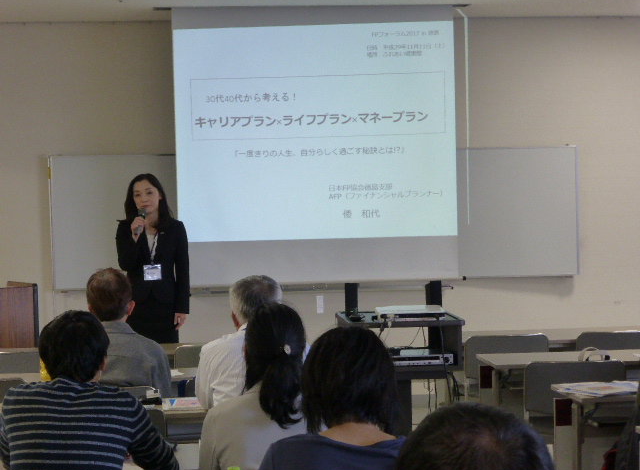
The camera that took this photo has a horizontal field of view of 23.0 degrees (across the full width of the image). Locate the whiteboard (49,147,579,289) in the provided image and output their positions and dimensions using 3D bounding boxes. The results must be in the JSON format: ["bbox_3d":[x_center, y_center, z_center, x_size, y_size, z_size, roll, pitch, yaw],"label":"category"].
[{"bbox_3d":[-0.002,-0.123,10.675,3.600,0.900,0.060,-1,2,-6],"label":"whiteboard"}]

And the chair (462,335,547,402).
[{"bbox_3d":[0.918,0.873,8.139,0.450,0.760,0.500,-1,2,-6],"label":"chair"}]

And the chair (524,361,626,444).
[{"bbox_3d":[1.068,0.909,6.918,0.450,0.760,0.500,-1,2,-6],"label":"chair"}]

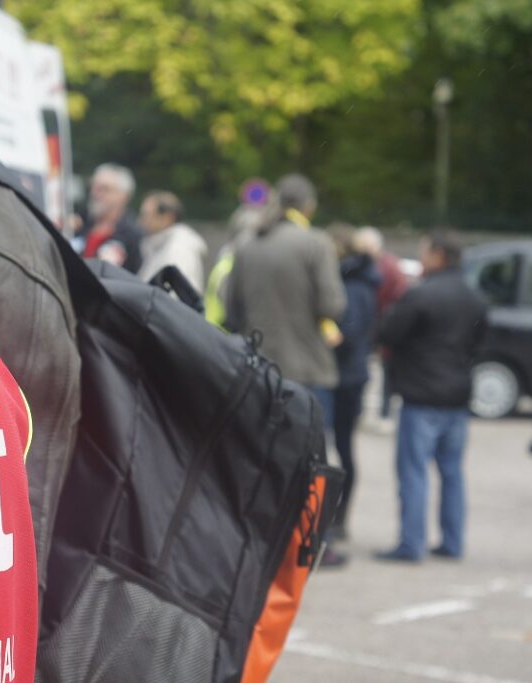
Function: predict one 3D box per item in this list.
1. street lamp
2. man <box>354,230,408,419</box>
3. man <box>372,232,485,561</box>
[{"bbox_3d":[2.650,-1.920,32.000,0.320,4.000,0.320,0,3,0],"label":"street lamp"},{"bbox_3d":[0.990,-0.150,18.300,0.480,1.690,0.520,1,3,6],"label":"man"},{"bbox_3d":[0.875,0.280,11.300,0.560,1.740,0.450,-2,4,-45],"label":"man"}]

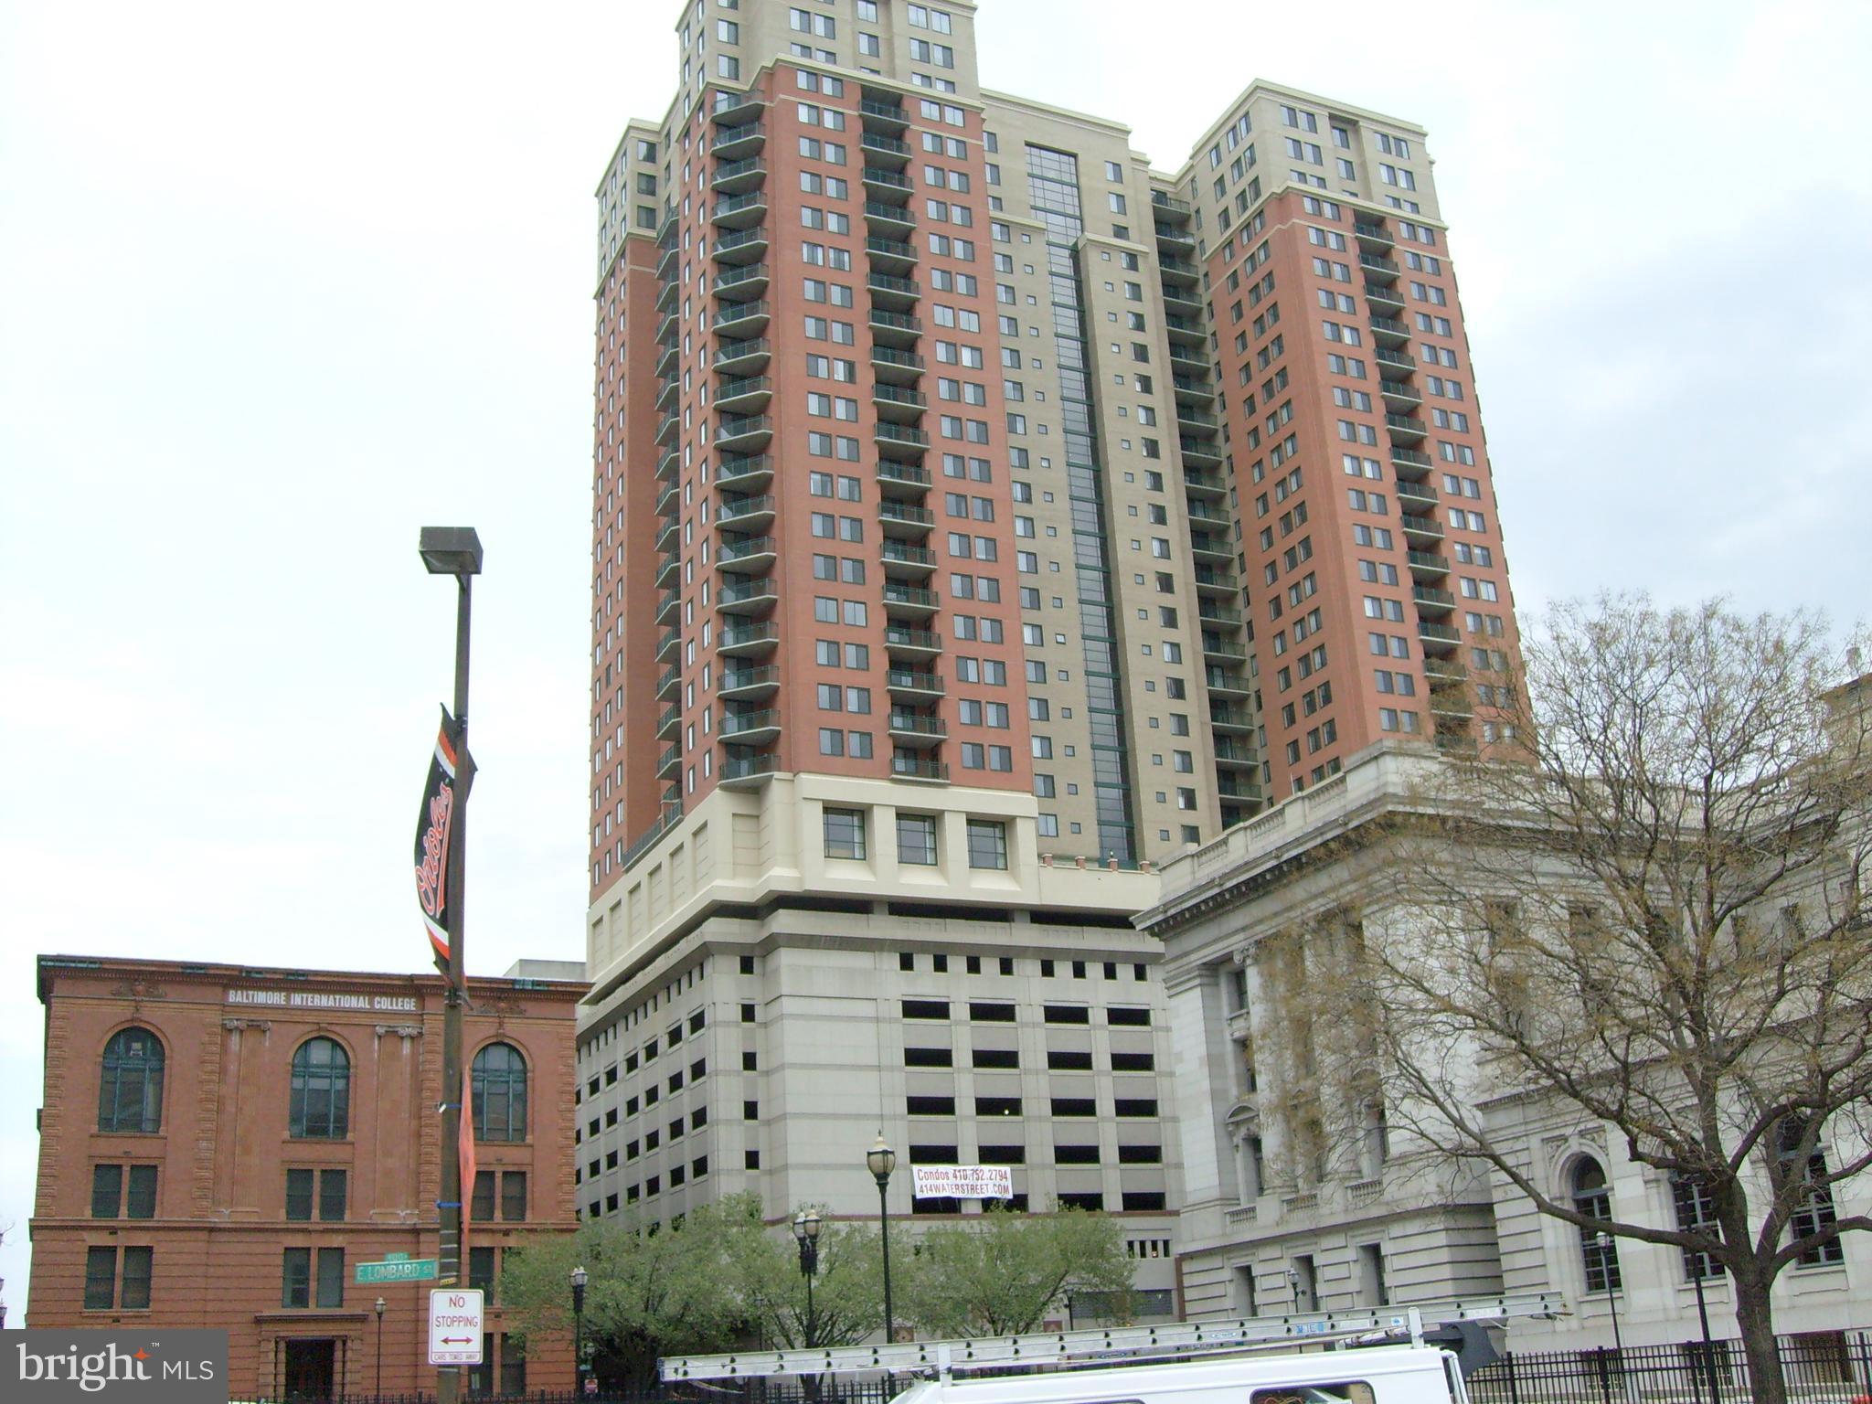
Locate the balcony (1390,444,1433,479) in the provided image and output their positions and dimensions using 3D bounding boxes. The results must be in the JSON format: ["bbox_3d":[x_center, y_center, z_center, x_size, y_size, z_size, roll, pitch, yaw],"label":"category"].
[{"bbox_3d":[35.584,-18.100,143.402,3.905,1.282,1.642,6,-23,-24],"label":"balcony"}]

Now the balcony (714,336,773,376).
[{"bbox_3d":[-12.627,-22.918,126.758,4.277,1.300,2.507,-10,-22,18],"label":"balcony"}]

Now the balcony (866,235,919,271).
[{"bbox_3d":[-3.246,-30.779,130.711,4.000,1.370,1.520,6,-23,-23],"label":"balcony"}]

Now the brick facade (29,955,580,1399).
[{"bbox_3d":[-36.500,28.751,104.906,27.360,22.280,30.000,6,-22,-25],"label":"brick facade"}]

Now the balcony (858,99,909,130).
[{"bbox_3d":[-3.916,-41.011,133.372,3.905,1.282,1.642,6,-23,-24],"label":"balcony"}]

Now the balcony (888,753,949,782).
[{"bbox_3d":[-1.275,4.631,115.919,3.905,1.282,1.642,6,-23,-24],"label":"balcony"}]

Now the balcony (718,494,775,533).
[{"bbox_3d":[-11.989,-11.934,121.417,4.030,1.370,1.840,-11,-23,19],"label":"balcony"}]

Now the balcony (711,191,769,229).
[{"bbox_3d":[-13.205,-33.180,128.474,4.435,1.282,1.872,-10,-22,18],"label":"balcony"}]

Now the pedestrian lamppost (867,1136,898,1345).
[{"bbox_3d":[-0.661,8.972,27.065,0.450,5.586,0.450,6,-23,-24],"label":"pedestrian lamppost"}]

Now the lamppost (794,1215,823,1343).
[{"bbox_3d":[-2.843,14.882,43.456,0.480,6.211,1.150,6,-23,-24],"label":"lamppost"}]

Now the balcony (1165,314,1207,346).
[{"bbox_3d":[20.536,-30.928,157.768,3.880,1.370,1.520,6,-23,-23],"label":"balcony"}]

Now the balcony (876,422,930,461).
[{"bbox_3d":[-2.497,-16.979,124.132,3.905,1.282,1.642,6,-23,-24],"label":"balcony"}]

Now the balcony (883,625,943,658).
[{"bbox_3d":[-1.704,-3.484,118.999,3.905,1.282,1.642,6,-23,-24],"label":"balcony"}]

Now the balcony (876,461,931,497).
[{"bbox_3d":[-2.399,-14.319,123.367,3.946,1.296,2.074,6,-22,-25],"label":"balcony"}]

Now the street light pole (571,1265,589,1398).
[{"bbox_3d":[-10.507,19.854,55.655,0.480,6.261,1.150,6,-23,-24],"label":"street light pole"}]

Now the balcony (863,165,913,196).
[{"bbox_3d":[-3.594,-35.681,131.319,3.905,1.282,1.642,6,-23,-24],"label":"balcony"}]

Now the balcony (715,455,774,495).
[{"bbox_3d":[-12.178,-14.720,123.647,4.277,1.300,2.507,-10,-22,18],"label":"balcony"}]

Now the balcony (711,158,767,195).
[{"bbox_3d":[-13.354,-36.448,132.002,4.277,1.300,2.507,-10,-22,18],"label":"balcony"}]

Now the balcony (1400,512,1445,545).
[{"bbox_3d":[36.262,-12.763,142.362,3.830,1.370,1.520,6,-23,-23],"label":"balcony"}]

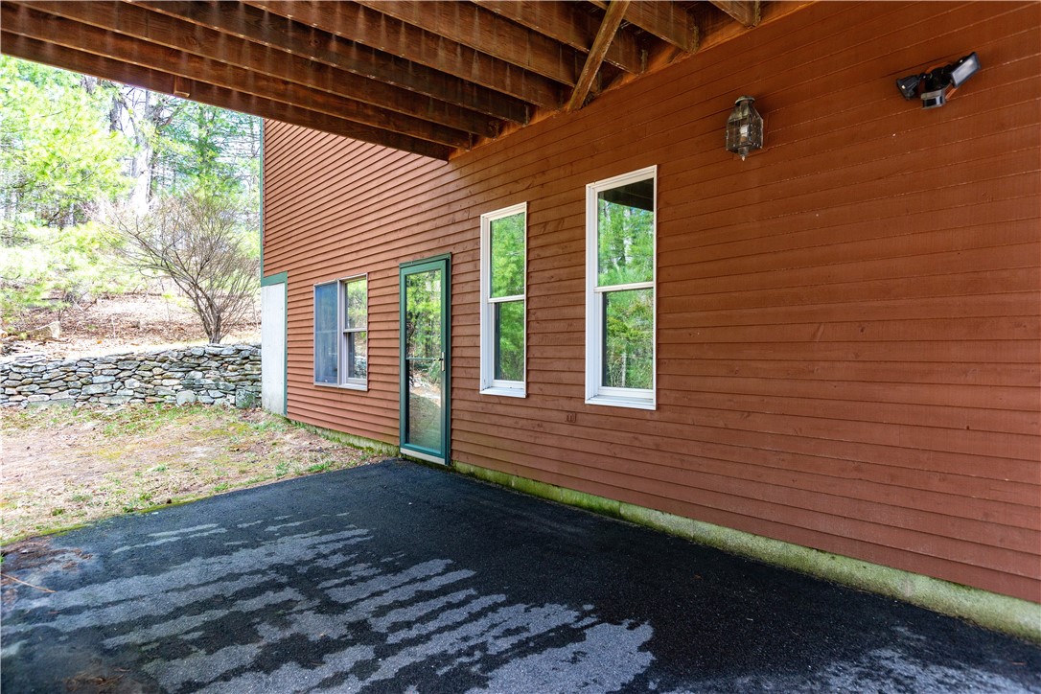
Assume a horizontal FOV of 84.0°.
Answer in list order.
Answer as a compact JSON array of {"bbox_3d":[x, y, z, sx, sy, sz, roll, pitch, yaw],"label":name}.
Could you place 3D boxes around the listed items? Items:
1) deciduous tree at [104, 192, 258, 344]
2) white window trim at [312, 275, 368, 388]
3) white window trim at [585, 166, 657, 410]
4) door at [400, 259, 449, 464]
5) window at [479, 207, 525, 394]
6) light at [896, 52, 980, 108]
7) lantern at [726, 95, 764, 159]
[{"bbox_3d":[-6.330,-1.430,10.800,2.750,2.750,2.450,0,-1,-30],"label":"deciduous tree"},{"bbox_3d":[-2.345,-0.174,7.593,0.100,1.423,1.595,1,-1,-42],"label":"white window trim"},{"bbox_3d":[0.739,-0.400,4.175,0.100,1.658,0.637,1,-1,-42],"label":"white window trim"},{"bbox_3d":[-0.979,0.122,6.075,0.100,2.090,0.976,1,-1,-42],"label":"door"},{"bbox_3d":[-0.127,-0.393,5.135,0.100,1.651,0.631,1,-1,-42],"label":"window"},{"bbox_3d":[1.938,-1.204,2.689,0.170,0.224,0.322,1,-1,-42],"label":"light"},{"bbox_3d":[1.320,-1.280,3.391,0.190,0.375,0.160,1,-1,-42],"label":"lantern"}]

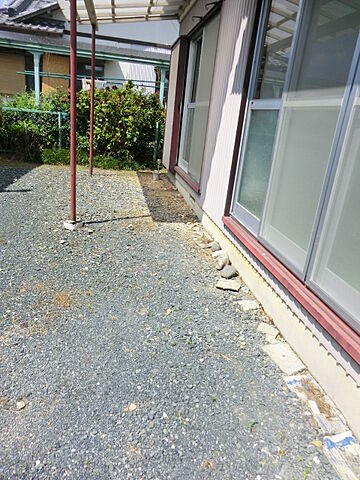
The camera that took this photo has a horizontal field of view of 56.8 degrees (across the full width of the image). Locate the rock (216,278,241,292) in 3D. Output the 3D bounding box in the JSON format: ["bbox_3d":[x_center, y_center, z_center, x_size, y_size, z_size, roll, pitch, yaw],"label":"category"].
[{"bbox_3d":[0.387,0.360,2.642,0.175,0.055,0.160,2,21,-12],"label":"rock"}]

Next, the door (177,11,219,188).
[{"bbox_3d":[0.205,-1.825,4.592,0.100,1.870,1.600,2,21,-12],"label":"door"}]

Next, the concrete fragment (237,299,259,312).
[{"bbox_3d":[0.488,0.470,2.405,0.157,0.035,0.131,2,21,-12],"label":"concrete fragment"}]

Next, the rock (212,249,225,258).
[{"bbox_3d":[0.379,0.138,3.230,0.112,0.055,0.132,2,21,-12],"label":"rock"}]

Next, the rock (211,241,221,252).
[{"bbox_3d":[0.371,0.068,3.384,0.095,0.080,0.130,2,21,-12],"label":"rock"}]

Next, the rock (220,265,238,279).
[{"bbox_3d":[0.425,0.272,2.823,0.141,0.100,0.151,2,21,-12],"label":"rock"}]

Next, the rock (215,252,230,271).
[{"bbox_3d":[0.386,0.193,2.977,0.115,0.120,0.170,2,21,-12],"label":"rock"}]

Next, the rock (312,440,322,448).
[{"bbox_3d":[0.584,0.867,1.413,0.038,0.016,0.032,2,21,-12],"label":"rock"}]

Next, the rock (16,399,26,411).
[{"bbox_3d":[-0.683,0.715,1.436,0.035,0.025,0.047,2,21,-12],"label":"rock"}]

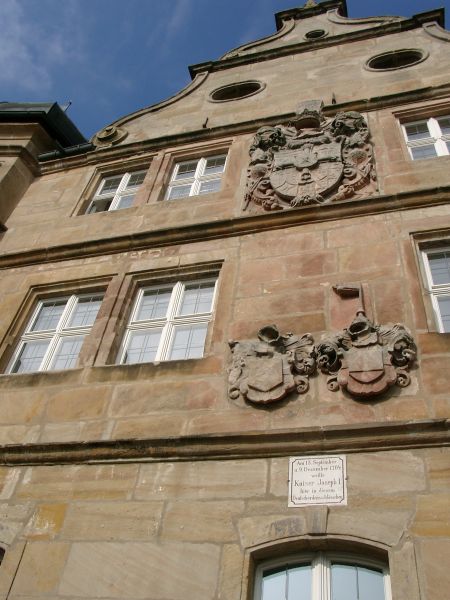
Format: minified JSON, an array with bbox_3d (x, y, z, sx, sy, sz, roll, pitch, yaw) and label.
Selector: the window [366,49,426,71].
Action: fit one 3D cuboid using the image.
[{"bbox_3d":[3.167,-4.411,10.884,1.137,0.902,0.141,-7,-48,15],"label":"window"}]

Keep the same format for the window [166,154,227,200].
[{"bbox_3d":[-0.470,-1.987,9.955,0.978,1.387,0.113,-7,-48,15],"label":"window"}]

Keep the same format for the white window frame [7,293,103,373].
[{"bbox_3d":[-2.241,0.486,7.921,1.062,1.495,0.113,-7,-48,15],"label":"white window frame"}]

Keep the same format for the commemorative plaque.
[{"bbox_3d":[0.812,1.574,5.158,0.501,0.479,0.024,-7,-48,15],"label":"commemorative plaque"}]

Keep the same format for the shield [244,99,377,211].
[{"bbox_3d":[1.280,-2.341,9.068,1.880,2.679,0.305,-7,-48,15],"label":"shield"}]

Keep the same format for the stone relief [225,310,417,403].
[{"bbox_3d":[0.935,0.571,6.034,1.918,1.151,0.259,-7,-48,15],"label":"stone relief"}]

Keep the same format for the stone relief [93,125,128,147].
[{"bbox_3d":[-2.224,-3.106,11.326,0.752,0.846,0.235,-7,-48,15],"label":"stone relief"}]

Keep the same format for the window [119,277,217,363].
[{"bbox_3d":[-0.710,0.315,7.514,1.090,1.528,0.113,-7,-48,15],"label":"window"}]

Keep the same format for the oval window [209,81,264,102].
[{"bbox_3d":[0.248,-4.103,11.680,1.175,0.916,0.141,-7,-48,15],"label":"oval window"}]

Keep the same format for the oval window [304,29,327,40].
[{"bbox_3d":[1.977,-5.733,12.802,0.540,0.540,0.141,-7,-48,15],"label":"oval window"}]

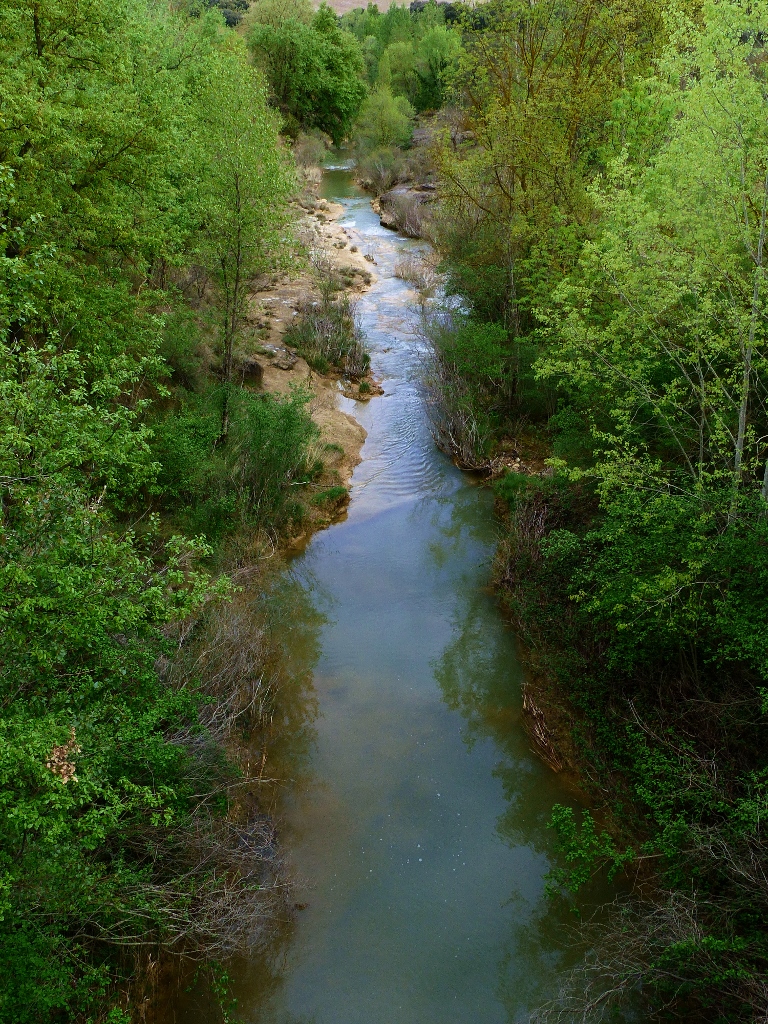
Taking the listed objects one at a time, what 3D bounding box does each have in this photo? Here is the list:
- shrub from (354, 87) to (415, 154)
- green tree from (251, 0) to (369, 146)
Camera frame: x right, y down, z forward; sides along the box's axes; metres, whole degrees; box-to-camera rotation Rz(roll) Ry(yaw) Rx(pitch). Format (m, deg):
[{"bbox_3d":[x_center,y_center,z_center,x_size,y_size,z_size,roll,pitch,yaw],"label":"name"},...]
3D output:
[{"bbox_3d":[0.030,-23.920,61.510,3.670,3.880,3.500,0,25,0],"label":"shrub"},{"bbox_3d":[-4.730,-27.070,62.200,7.300,7.980,7.000,0,25,0],"label":"green tree"}]

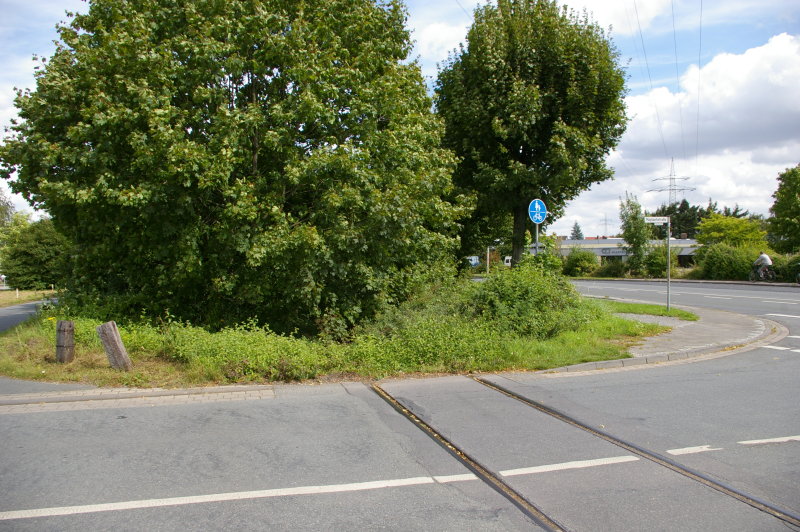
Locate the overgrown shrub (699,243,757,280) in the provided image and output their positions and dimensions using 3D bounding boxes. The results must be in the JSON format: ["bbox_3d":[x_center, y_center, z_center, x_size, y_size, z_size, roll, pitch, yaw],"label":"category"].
[{"bbox_3d":[20.650,-0.284,37.800,3.250,2.400,2.800,0,1,29],"label":"overgrown shrub"}]

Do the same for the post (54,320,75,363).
[{"bbox_3d":[-4.950,1.118,8.850,0.230,0.610,0.210,0,1,-29],"label":"post"}]

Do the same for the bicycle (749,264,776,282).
[{"bbox_3d":[21.163,0.438,35.000,0.580,1.050,1.720,0,1,-35],"label":"bicycle"}]

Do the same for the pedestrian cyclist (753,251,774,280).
[{"bbox_3d":[21.134,-0.058,35.000,0.550,1.620,0.900,0,1,-35],"label":"pedestrian cyclist"}]

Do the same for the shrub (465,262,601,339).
[{"bbox_3d":[2.763,0.740,12.500,2.750,1.500,2.400,0,1,12],"label":"shrub"}]

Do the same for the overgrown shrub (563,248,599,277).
[{"bbox_3d":[13.248,-0.257,44.000,2.600,2.050,2.400,0,1,17],"label":"overgrown shrub"}]

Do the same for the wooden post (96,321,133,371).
[{"bbox_3d":[-3.905,1.087,8.200,0.210,0.660,0.210,-21,2,-11],"label":"wooden post"}]

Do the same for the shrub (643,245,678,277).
[{"bbox_3d":[17.448,-0.300,40.000,2.150,2.250,2.000,0,1,24],"label":"shrub"}]

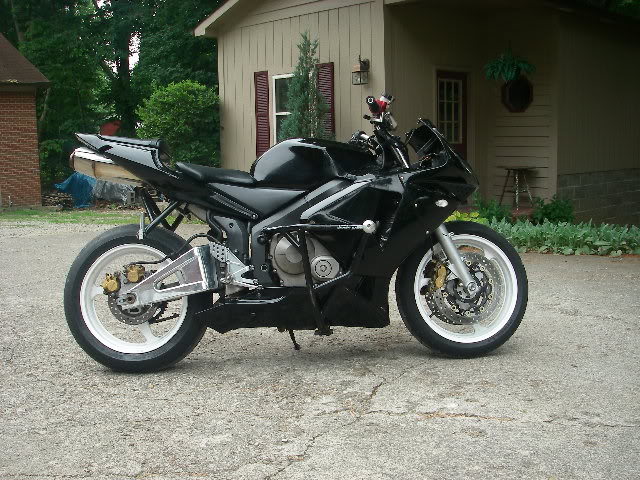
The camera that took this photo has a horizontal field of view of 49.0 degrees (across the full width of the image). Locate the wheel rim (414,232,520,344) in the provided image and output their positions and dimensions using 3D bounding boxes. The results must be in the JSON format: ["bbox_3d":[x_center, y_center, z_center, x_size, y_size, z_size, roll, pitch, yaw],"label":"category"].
[{"bbox_3d":[0.619,0.214,3.047,0.463,0.463,0.105,0,-7,-10],"label":"wheel rim"}]

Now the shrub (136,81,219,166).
[{"bbox_3d":[-3.131,-2.243,16.000,2.100,2.700,2.100,-1,8,0],"label":"shrub"}]

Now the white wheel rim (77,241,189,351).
[{"bbox_3d":[-0.785,0.252,3.052,0.463,0.463,0.152,-1,-2,0],"label":"white wheel rim"}]

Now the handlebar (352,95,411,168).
[{"bbox_3d":[0.252,-0.420,3.066,0.230,0.260,0.660,0,-7,-10],"label":"handlebar"}]

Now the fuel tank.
[{"bbox_3d":[-0.029,-0.331,3.071,0.550,0.235,0.340,-1,-2,0],"label":"fuel tank"}]

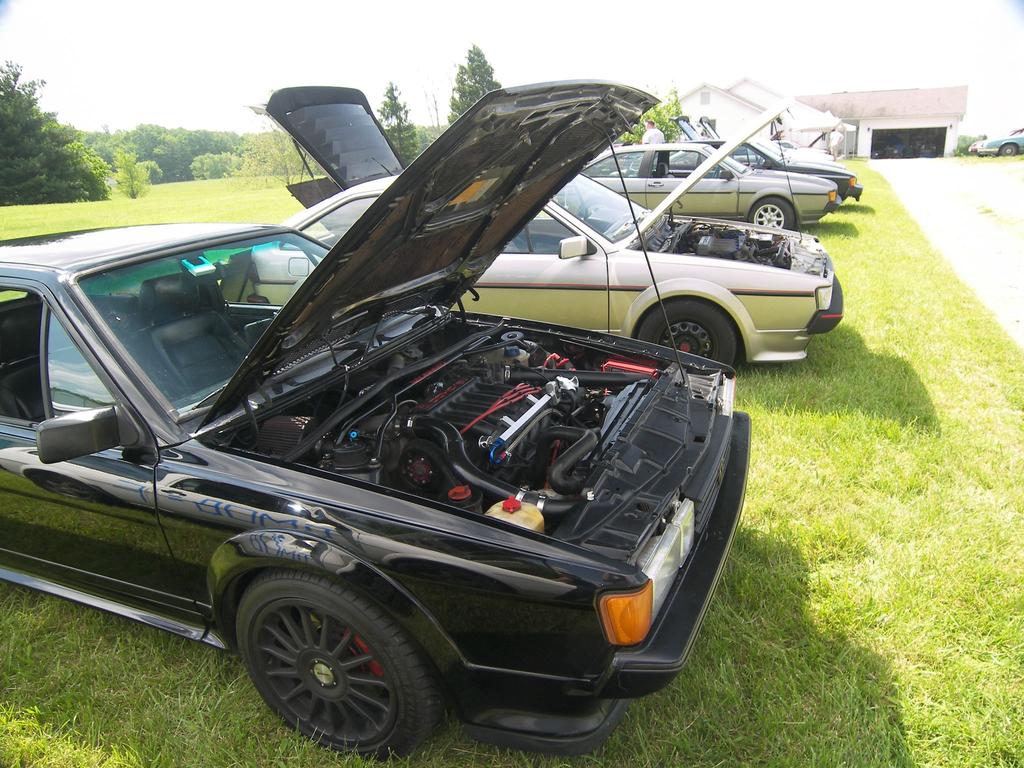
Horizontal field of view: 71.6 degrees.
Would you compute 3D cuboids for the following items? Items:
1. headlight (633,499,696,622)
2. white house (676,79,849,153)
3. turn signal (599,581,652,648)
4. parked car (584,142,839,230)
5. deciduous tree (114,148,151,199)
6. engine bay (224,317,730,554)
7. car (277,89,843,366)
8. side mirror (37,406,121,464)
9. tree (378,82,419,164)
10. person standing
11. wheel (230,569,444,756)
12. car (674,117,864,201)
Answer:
[{"bbox_3d":[0.342,0.385,1.587,0.087,0.112,0.350,6,19,23],"label":"headlight"},{"bbox_3d":[19.915,-20.854,55.945,13.000,5.517,9.000,7,21,23],"label":"white house"},{"bbox_3d":[0.228,0.449,1.426,0.112,0.148,0.067,6,19,23],"label":"turn signal"},{"bbox_3d":[2.734,-2.930,10.583,4.120,1.280,1.630,7,21,24],"label":"parked car"},{"bbox_3d":[-22.440,-12.290,41.539,2.100,2.793,2.100,-2,19,0],"label":"deciduous tree"},{"bbox_3d":[0.007,0.232,2.283,1.140,0.560,1.360,6,19,23],"label":"engine bay"},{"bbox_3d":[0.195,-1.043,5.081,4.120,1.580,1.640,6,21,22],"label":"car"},{"bbox_3d":[-1.052,0.114,1.717,0.105,0.100,0.175,6,19,23],"label":"side mirror"},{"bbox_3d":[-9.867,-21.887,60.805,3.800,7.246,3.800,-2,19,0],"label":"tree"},{"bbox_3d":[3.297,-5.298,16.789,0.320,1.750,0.500,13,24,37],"label":"person standing"},{"bbox_3d":[-0.421,0.684,1.819,0.570,0.575,0.190,6,19,23],"label":"wheel"},{"bbox_3d":[3.947,-3.655,12.602,4.120,1.280,1.630,5,21,21],"label":"car"}]

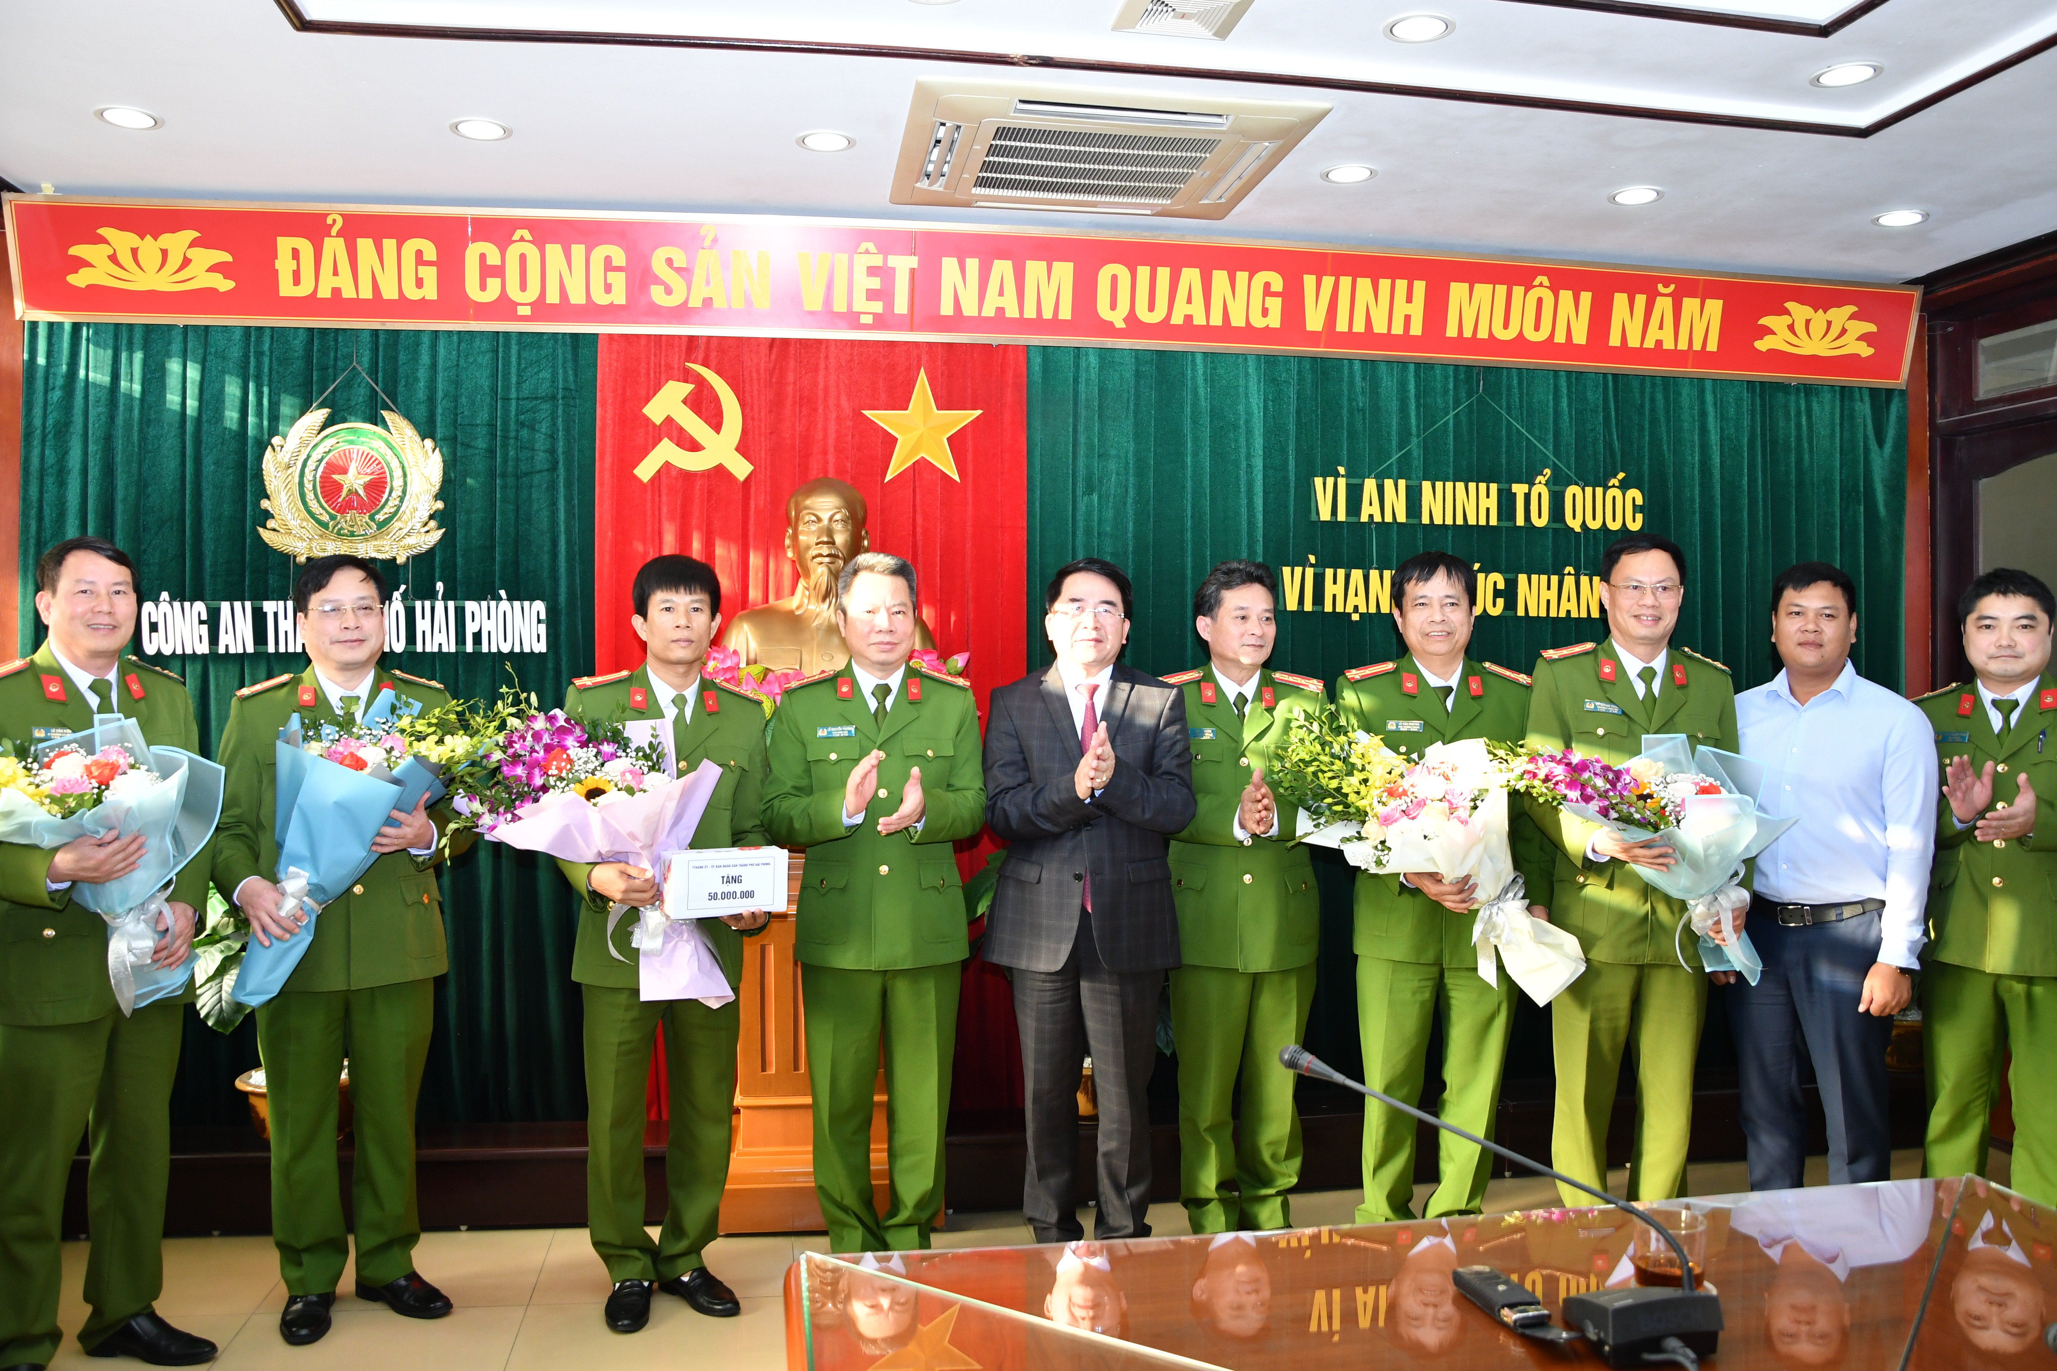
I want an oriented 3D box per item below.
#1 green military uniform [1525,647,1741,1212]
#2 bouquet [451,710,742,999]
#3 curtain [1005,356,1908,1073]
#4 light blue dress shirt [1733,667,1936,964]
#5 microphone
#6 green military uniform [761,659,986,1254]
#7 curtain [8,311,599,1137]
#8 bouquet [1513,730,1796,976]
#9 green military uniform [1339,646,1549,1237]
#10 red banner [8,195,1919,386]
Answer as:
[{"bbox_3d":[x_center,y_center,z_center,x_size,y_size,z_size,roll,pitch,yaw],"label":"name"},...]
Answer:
[{"bbox_3d":[1.455,0.625,3.760,0.540,1.460,0.360,0,1,2],"label":"green military uniform"},{"bbox_3d":[-0.905,0.365,3.200,0.540,0.600,0.360,-11,6,-12],"label":"bouquet"},{"bbox_3d":[1.340,0.070,4.515,2.710,2.230,0.150,0,1,-8],"label":"curtain"},{"bbox_3d":[2.050,0.330,3.950,0.560,0.810,0.310,1,1,29],"label":"light blue dress shirt"},{"bbox_3d":[0.460,0.510,1.535,0.410,0.265,0.200,0,0,6],"label":"microphone"},{"bbox_3d":[-0.357,0.665,3.550,0.520,1.430,0.380,0,0,-7],"label":"green military uniform"},{"bbox_3d":[-1.875,0.060,4.055,1.450,2.230,0.150,0,1,-8],"label":"curtain"},{"bbox_3d":[1.408,0.400,3.480,0.590,0.520,0.360,-12,6,0],"label":"bouquet"},{"bbox_3d":[1.000,0.657,3.700,0.500,1.445,0.370,0,0,-1],"label":"green military uniform"},{"bbox_3d":[0.060,-1.065,4.220,5.230,0.315,0.060,0,14,-8],"label":"red banner"}]

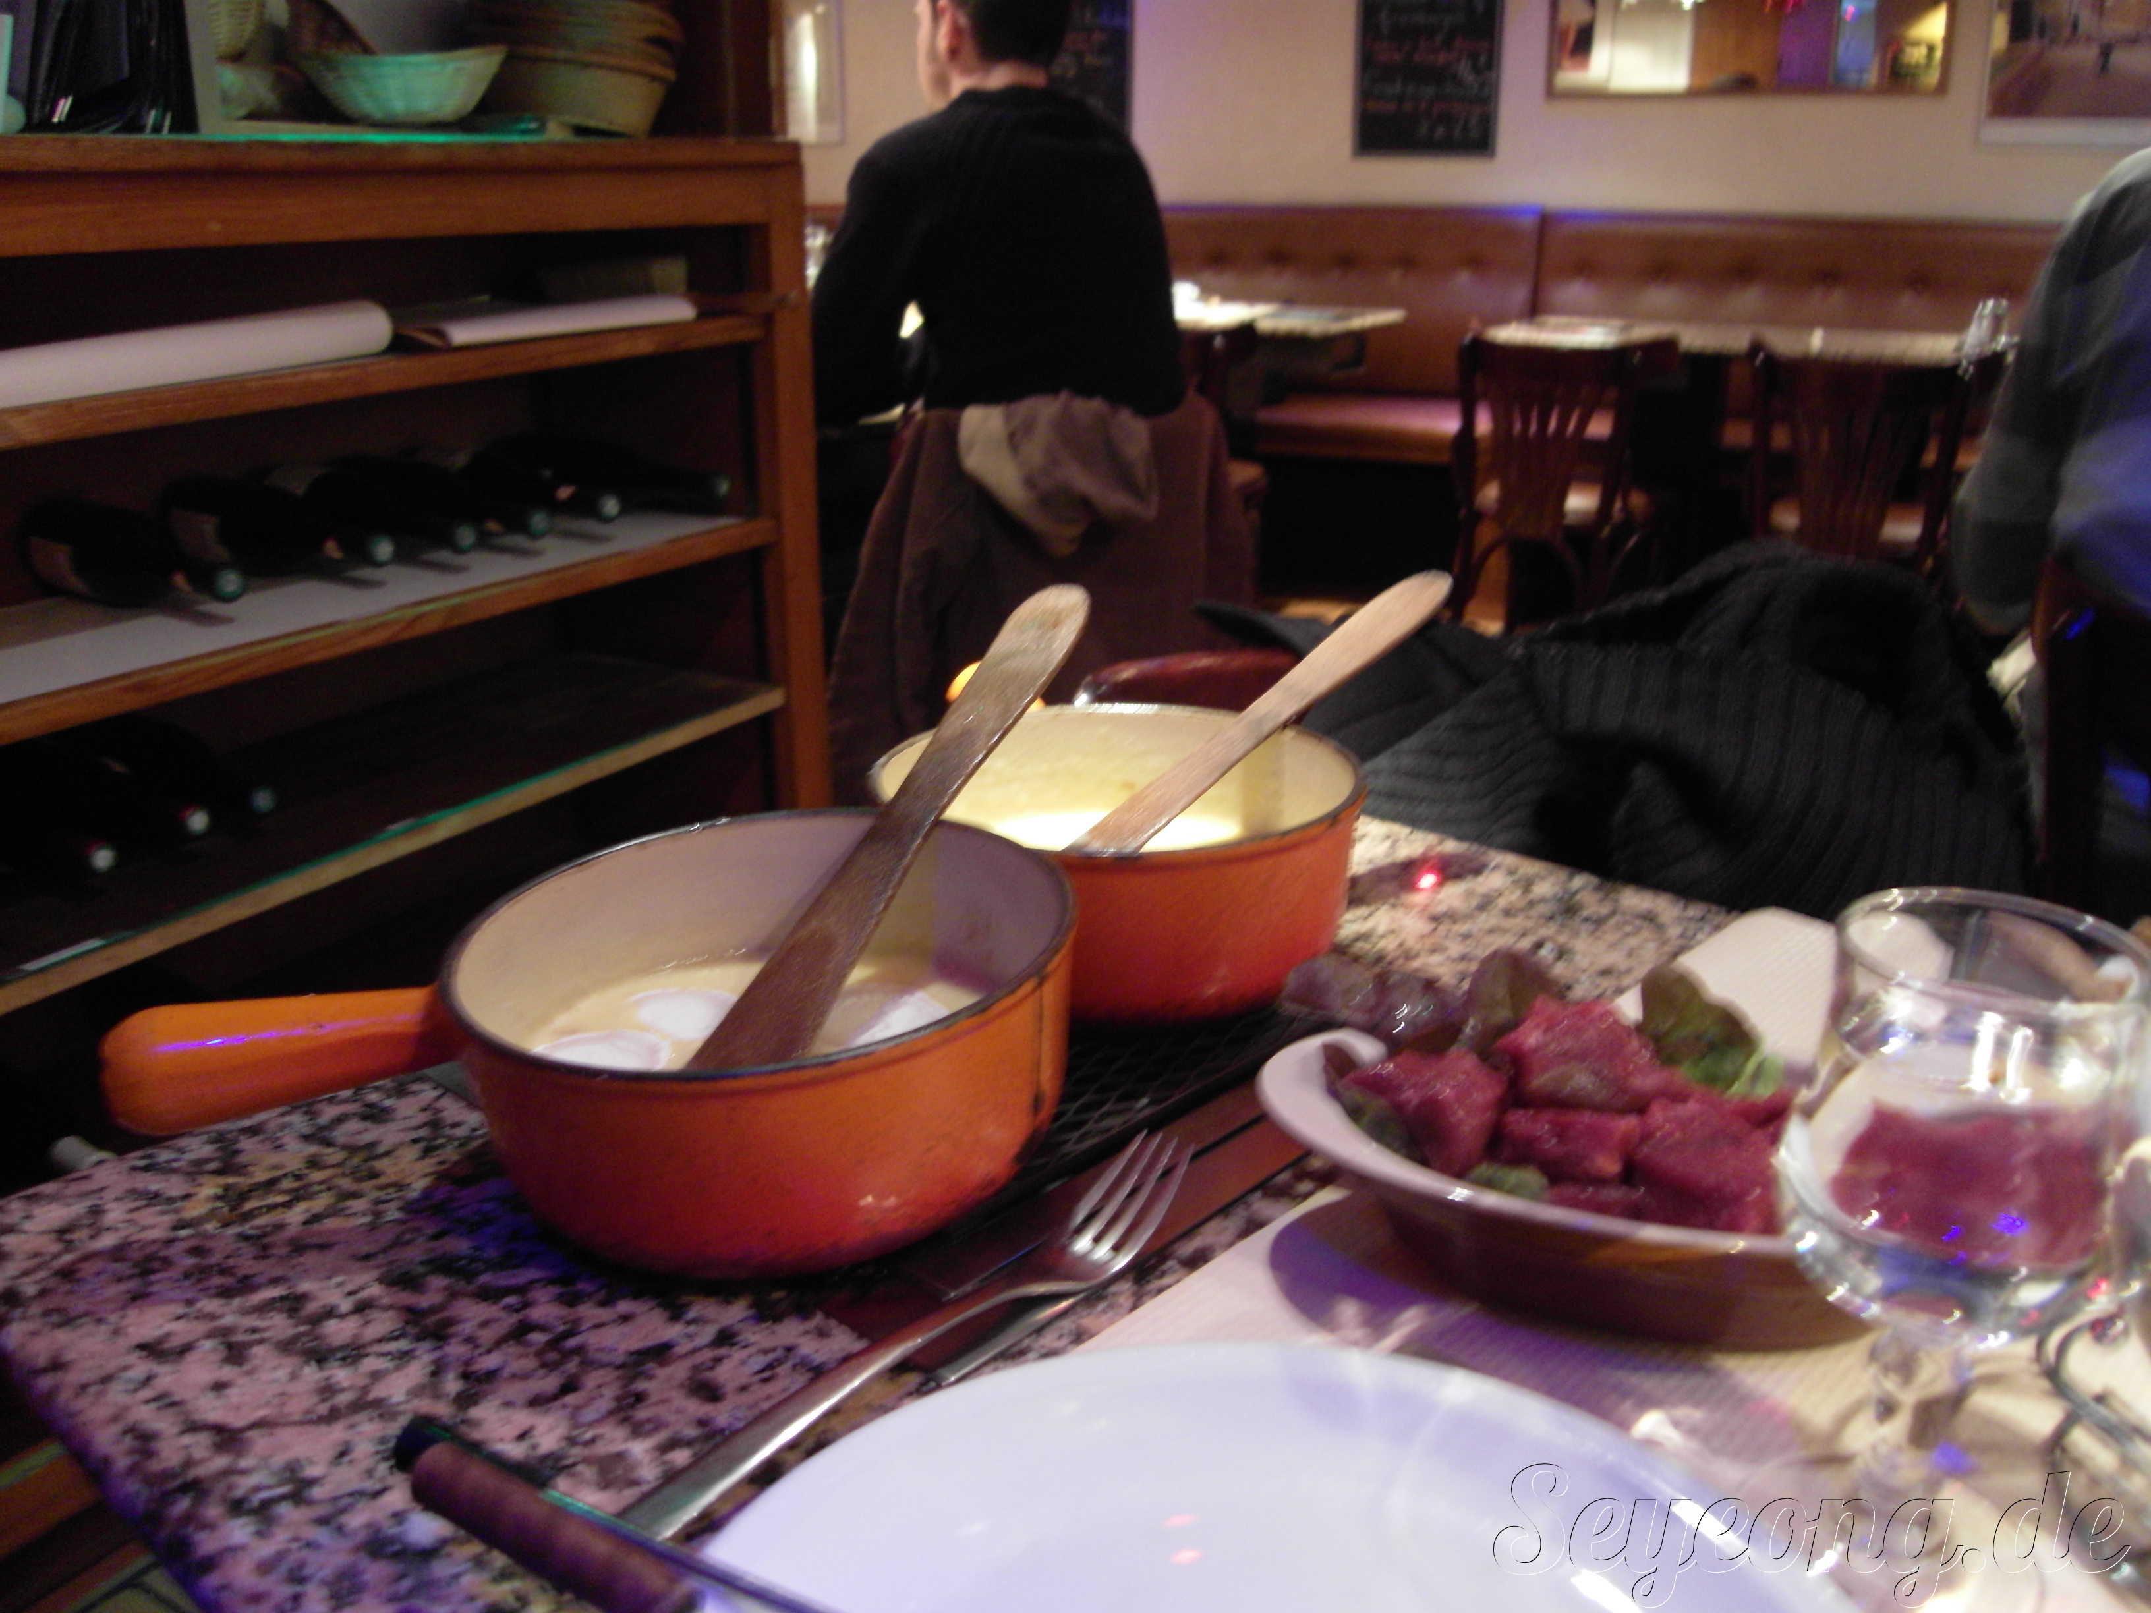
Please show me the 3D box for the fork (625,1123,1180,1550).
[{"bbox_3d":[-0.038,0.141,0.485,0.026,0.022,0.207,16,30,38],"label":"fork"}]

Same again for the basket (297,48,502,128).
[{"bbox_3d":[-0.661,-0.708,1.710,0.210,0.077,0.210,12,23,29],"label":"basket"}]

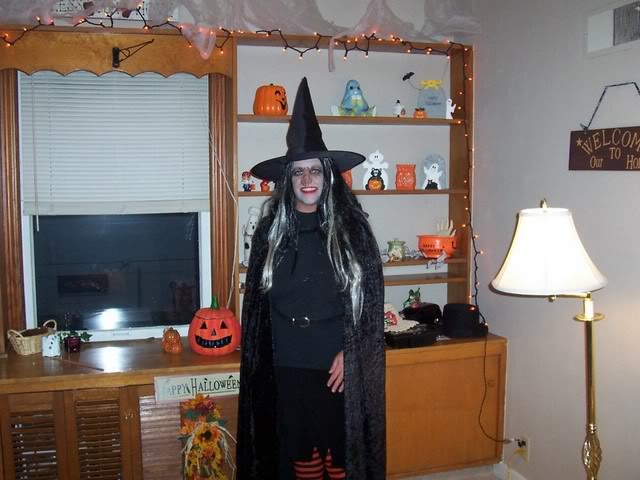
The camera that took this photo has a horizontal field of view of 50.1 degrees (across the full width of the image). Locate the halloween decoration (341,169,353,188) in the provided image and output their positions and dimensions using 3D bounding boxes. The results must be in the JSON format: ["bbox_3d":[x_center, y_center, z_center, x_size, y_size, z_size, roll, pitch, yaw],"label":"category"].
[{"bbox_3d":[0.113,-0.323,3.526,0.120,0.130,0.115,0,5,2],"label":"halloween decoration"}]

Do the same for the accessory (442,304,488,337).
[{"bbox_3d":[0.745,0.392,3.498,0.240,0.165,0.245,0,5,12],"label":"accessory"}]

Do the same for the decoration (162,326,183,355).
[{"bbox_3d":[-0.689,0.459,3.187,0.092,0.118,0.085,-2,5,-12],"label":"decoration"}]

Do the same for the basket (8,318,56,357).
[{"bbox_3d":[-1.295,0.443,3.085,0.140,0.118,0.215,3,6,32],"label":"basket"}]

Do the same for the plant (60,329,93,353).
[{"bbox_3d":[-1.155,0.466,3.231,0.145,0.105,0.105,-2,5,-20],"label":"plant"}]

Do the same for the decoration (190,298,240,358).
[{"bbox_3d":[-0.492,0.382,3.181,0.235,0.268,0.230,-1,5,-9],"label":"decoration"}]

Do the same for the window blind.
[{"bbox_3d":[-0.970,-0.477,3.294,0.872,0.703,0.045,-2,5,-15],"label":"window blind"}]

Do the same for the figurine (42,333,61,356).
[{"bbox_3d":[-1.237,0.477,3.145,0.080,0.100,0.072,-3,5,-21],"label":"figurine"}]

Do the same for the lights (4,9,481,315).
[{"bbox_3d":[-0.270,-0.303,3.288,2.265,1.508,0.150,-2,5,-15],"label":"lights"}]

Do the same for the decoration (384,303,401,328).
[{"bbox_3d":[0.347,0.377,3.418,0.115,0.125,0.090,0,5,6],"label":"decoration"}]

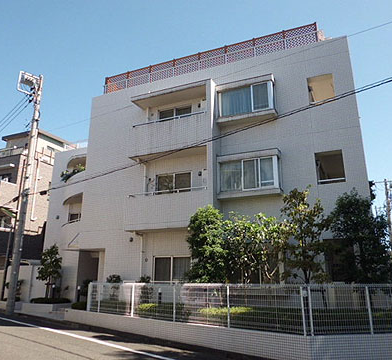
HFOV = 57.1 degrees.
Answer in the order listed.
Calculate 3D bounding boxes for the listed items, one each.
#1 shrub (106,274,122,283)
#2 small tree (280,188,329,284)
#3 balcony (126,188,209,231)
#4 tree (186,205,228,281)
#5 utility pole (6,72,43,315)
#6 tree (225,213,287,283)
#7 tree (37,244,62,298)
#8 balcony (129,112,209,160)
[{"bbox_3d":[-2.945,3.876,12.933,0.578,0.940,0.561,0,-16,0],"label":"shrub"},{"bbox_3d":[3.014,2.037,9.830,1.320,3.730,1.300,-5,-17,16],"label":"small tree"},{"bbox_3d":[-0.804,1.156,13.093,3.200,1.330,1.200,-6,-18,20],"label":"balcony"},{"bbox_3d":[0.352,2.468,10.900,1.300,3.500,1.300,0,-17,2],"label":"tree"},{"bbox_3d":[-8.101,0.218,16.832,1.000,11.550,0.500,8,-18,-25],"label":"utility pole"},{"bbox_3d":[1.742,2.516,10.469,1.750,3.170,1.500,-2,-17,9],"label":"tree"},{"bbox_3d":[-6.463,4.028,15.906,1.150,2.330,1.150,7,-18,-21],"label":"tree"},{"bbox_3d":[-0.833,-1.475,13.892,3.150,1.330,1.200,-6,-18,20],"label":"balcony"}]

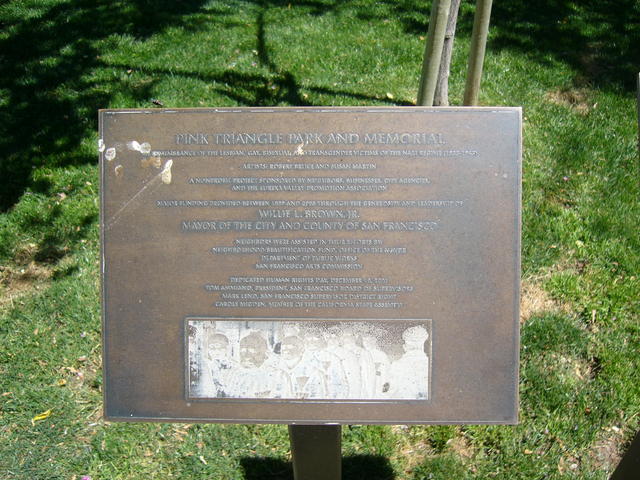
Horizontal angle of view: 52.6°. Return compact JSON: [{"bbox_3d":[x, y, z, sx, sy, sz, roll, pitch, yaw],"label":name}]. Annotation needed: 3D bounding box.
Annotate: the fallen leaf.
[{"bbox_3d":[-0.787,0.501,1.835,0.020,0.012,0.062,29,48,31],"label":"fallen leaf"}]

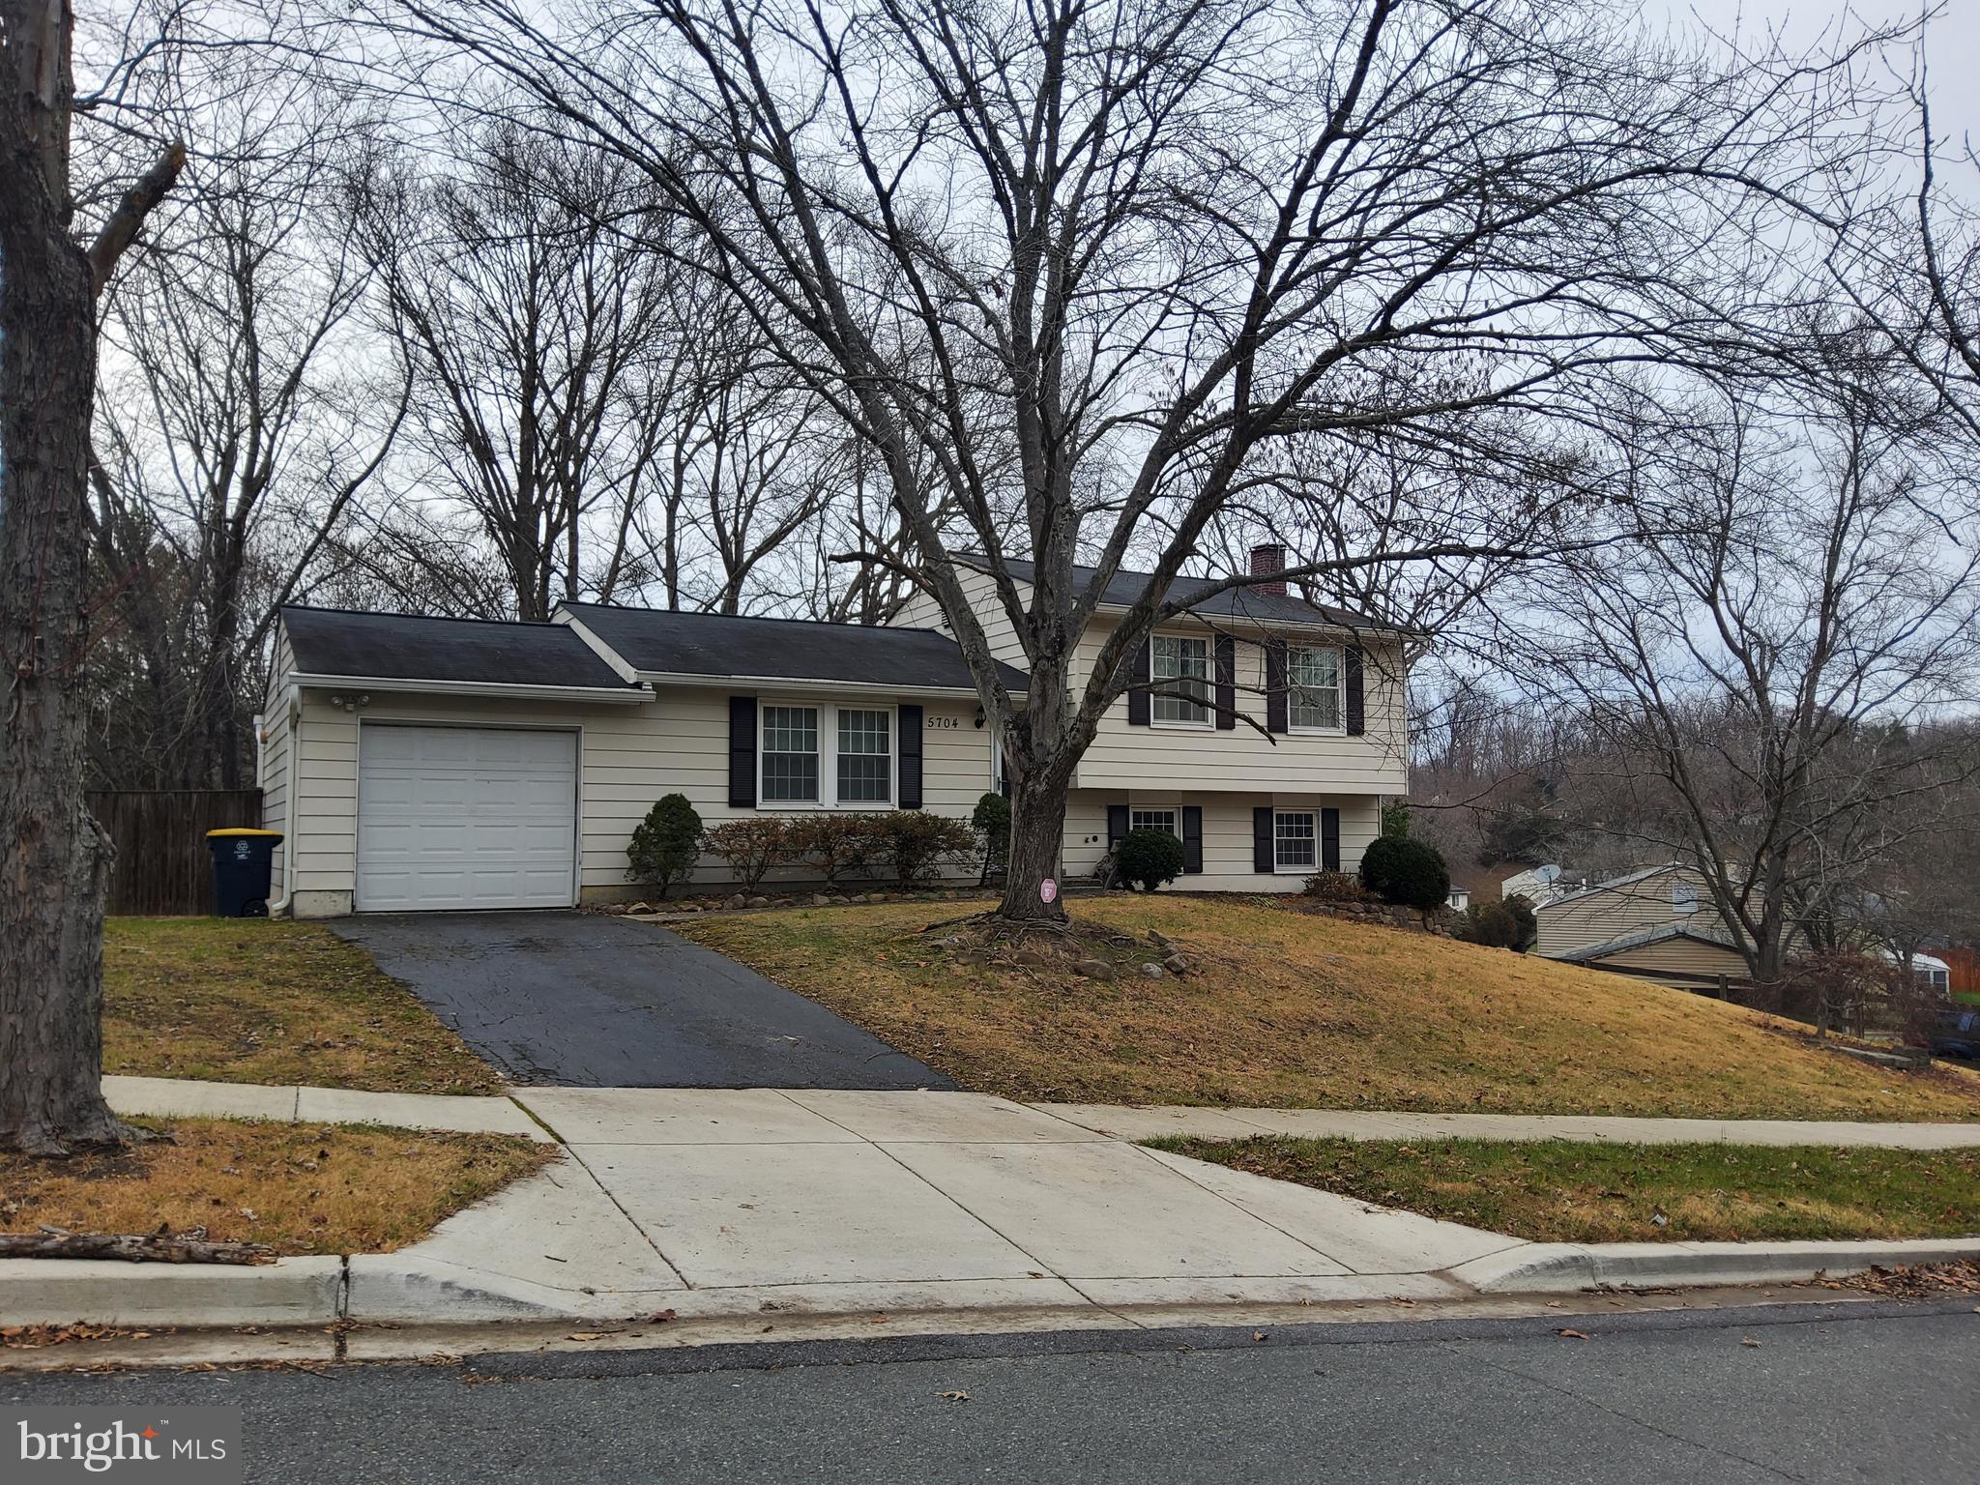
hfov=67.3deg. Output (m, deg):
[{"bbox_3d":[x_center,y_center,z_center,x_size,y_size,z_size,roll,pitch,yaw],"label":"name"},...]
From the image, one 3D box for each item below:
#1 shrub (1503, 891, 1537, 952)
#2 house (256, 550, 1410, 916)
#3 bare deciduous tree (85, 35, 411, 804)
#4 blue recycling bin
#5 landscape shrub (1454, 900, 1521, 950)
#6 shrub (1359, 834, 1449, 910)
[{"bbox_3d":[9.888,3.422,28.000,1.000,1.300,1.000,2,-5,-29],"label":"shrub"},{"bbox_3d":[-2.064,-0.458,23.086,16.489,5.720,7.910,2,-5,-29],"label":"house"},{"bbox_3d":[-17.602,-6.426,35.000,7.800,19.500,7.500,2,-5,-29],"label":"bare deciduous tree"},{"bbox_3d":[-8.793,1.539,17.519,0.800,1.060,0.620,2,-5,-29],"label":"blue recycling bin"},{"bbox_3d":[8.876,3.266,26.500,1.180,1.050,1.150,2,-5,-29],"label":"landscape shrub"},{"bbox_3d":[6.455,2.039,23.200,1.390,1.200,1.360,2,-5,-29],"label":"shrub"}]

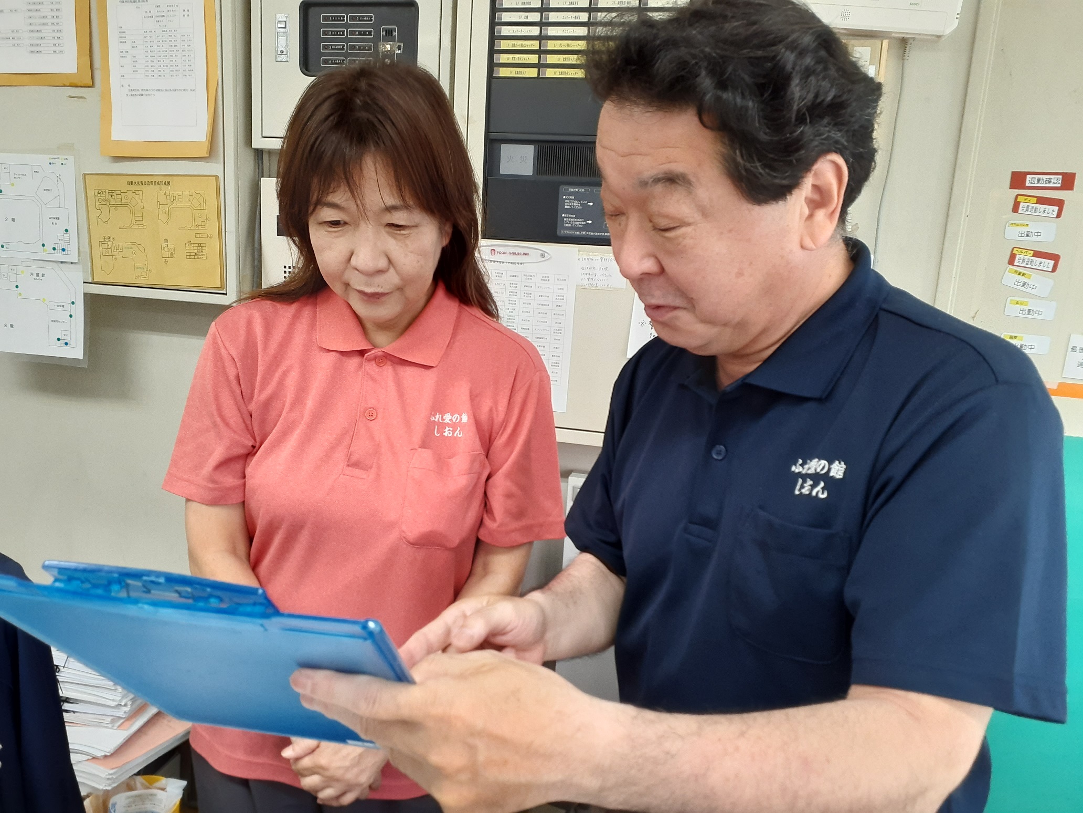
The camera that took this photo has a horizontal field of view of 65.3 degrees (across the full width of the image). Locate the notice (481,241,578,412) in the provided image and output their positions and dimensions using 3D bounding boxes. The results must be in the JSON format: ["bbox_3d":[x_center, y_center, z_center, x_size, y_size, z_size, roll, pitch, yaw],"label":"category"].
[{"bbox_3d":[-0.047,-0.144,1.541,0.210,0.297,0.004,6,12,14],"label":"notice"}]

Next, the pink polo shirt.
[{"bbox_3d":[-0.210,0.152,1.030,0.480,0.620,0.290,6,12,-1],"label":"pink polo shirt"}]

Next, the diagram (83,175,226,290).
[{"bbox_3d":[-0.760,-0.343,1.656,0.303,0.216,0.005,6,12,14],"label":"diagram"}]

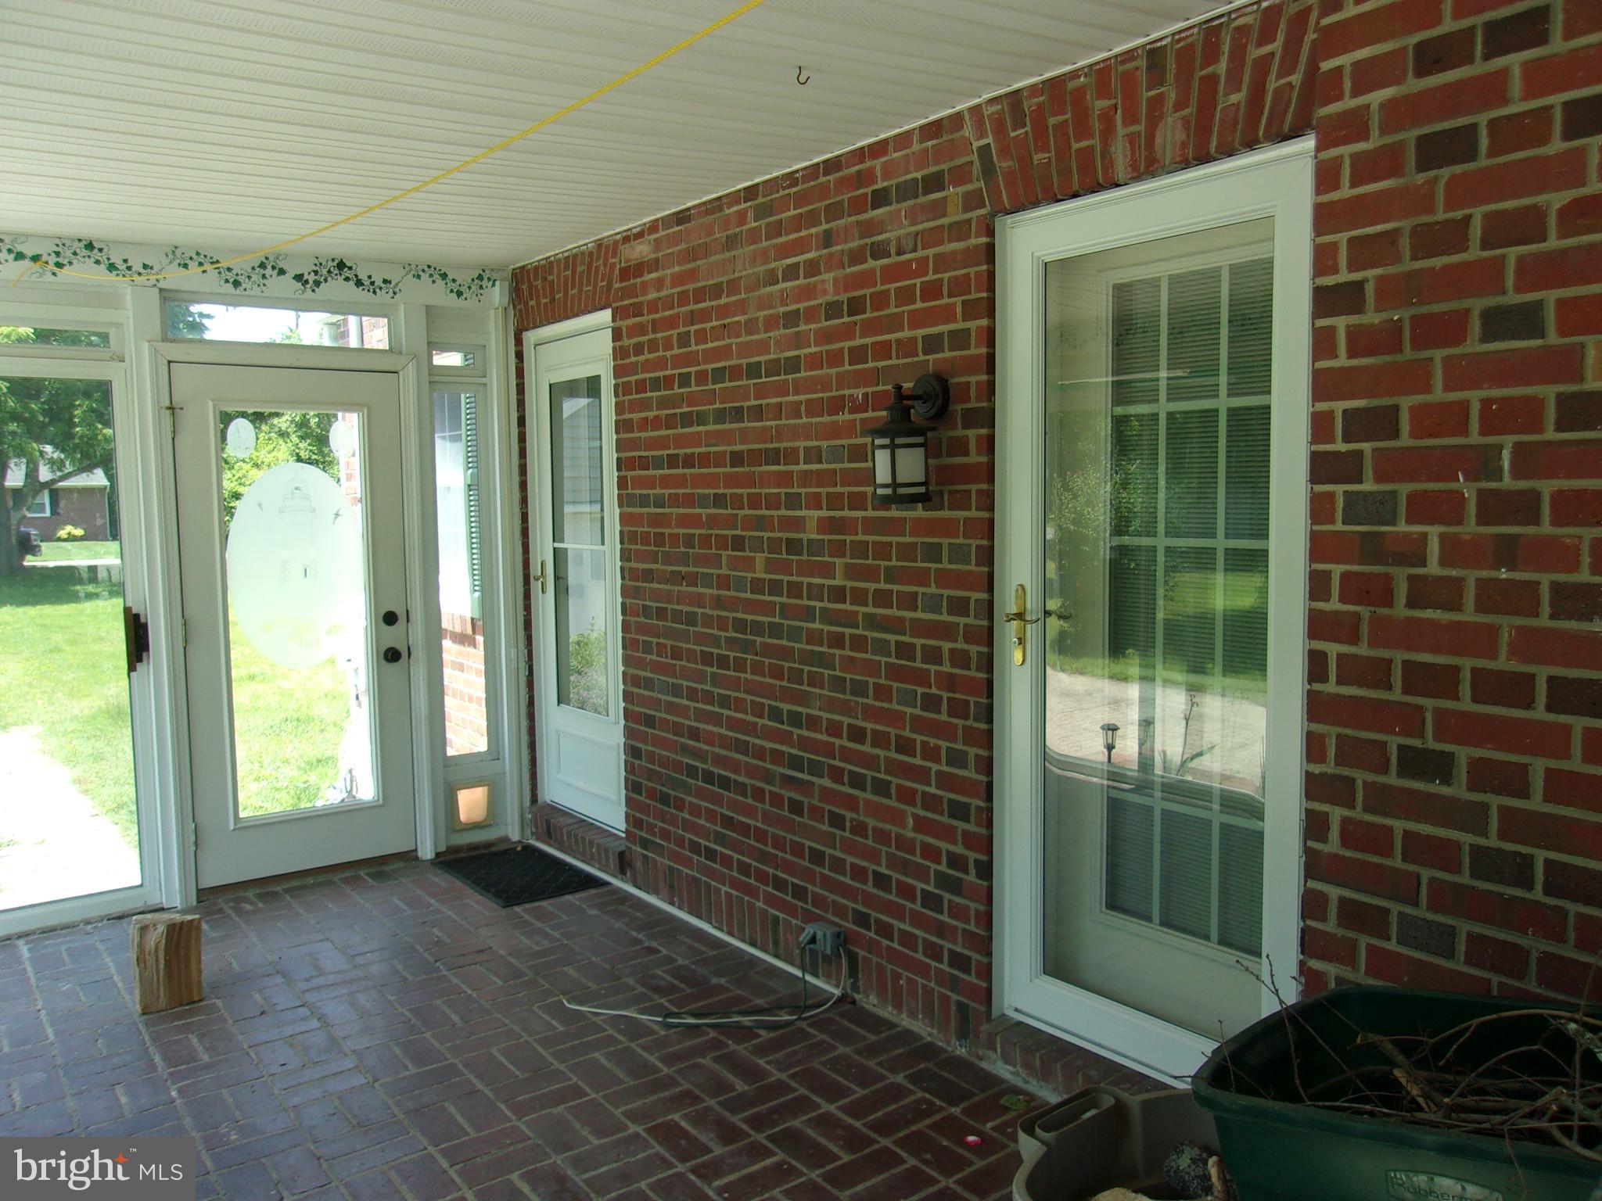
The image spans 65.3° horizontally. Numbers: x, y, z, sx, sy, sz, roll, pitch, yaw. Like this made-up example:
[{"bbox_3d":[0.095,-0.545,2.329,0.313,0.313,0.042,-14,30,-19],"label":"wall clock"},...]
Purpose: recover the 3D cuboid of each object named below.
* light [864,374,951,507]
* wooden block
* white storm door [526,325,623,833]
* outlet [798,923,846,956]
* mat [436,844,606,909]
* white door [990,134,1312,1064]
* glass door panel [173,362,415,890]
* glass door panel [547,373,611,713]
[{"bbox_3d":[0.280,-0.434,3.352,0.211,0.345,0.189,-4,6,-38],"label":"light"},{"bbox_3d":[-1.947,1.104,3.836,0.176,0.255,0.141,-4,6,-38],"label":"wooden block"},{"bbox_3d":[-0.919,-0.093,5.261,0.053,2.038,0.757,-4,6,-38],"label":"white storm door"},{"bbox_3d":[0.067,1.043,3.884,0.076,0.071,0.144,-4,6,-38],"label":"outlet"},{"bbox_3d":[-1.155,1.110,5.089,0.448,0.014,0.753,-4,6,-38],"label":"mat"},{"bbox_3d":[0.818,0.087,2.983,0.073,2.110,0.886,-4,6,-38],"label":"white door"},{"bbox_3d":[-2.020,0.089,5.041,0.864,2.021,0.045,-4,6,-38],"label":"glass door panel"},{"bbox_3d":[-0.934,-0.226,5.273,0.030,1.395,0.439,-4,6,-38],"label":"glass door panel"}]

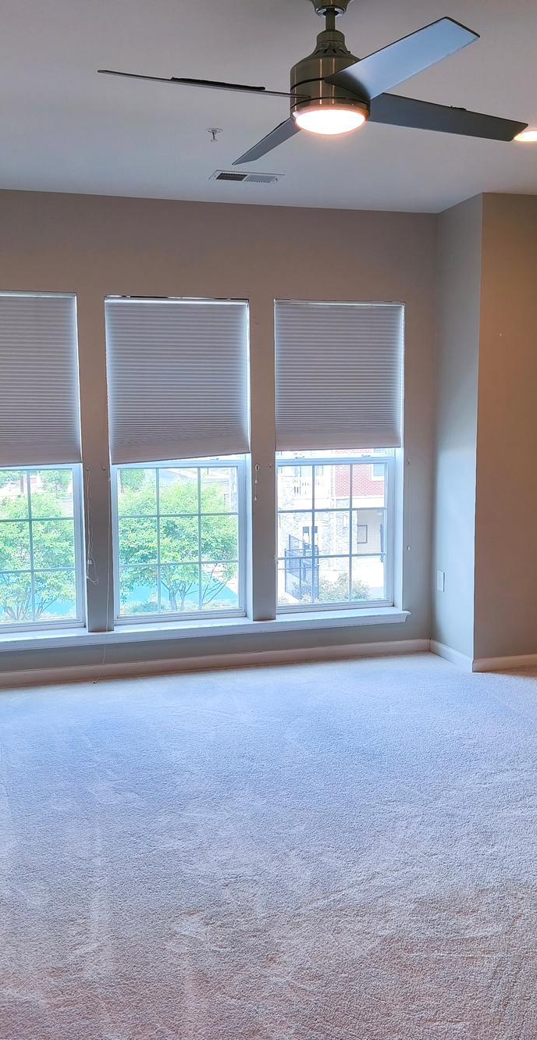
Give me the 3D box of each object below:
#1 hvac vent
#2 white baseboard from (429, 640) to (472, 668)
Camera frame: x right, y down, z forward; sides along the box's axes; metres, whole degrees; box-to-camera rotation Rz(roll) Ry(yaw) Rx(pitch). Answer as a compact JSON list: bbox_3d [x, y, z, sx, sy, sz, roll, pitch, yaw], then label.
[{"bbox_3d":[-0.107,-1.732,4.682,0.360,0.015,0.184,-2,7,-16],"label":"hvac vent"},{"bbox_3d":[1.113,0.823,5.626,0.018,0.076,0.555,-2,7,-16],"label":"white baseboard"}]

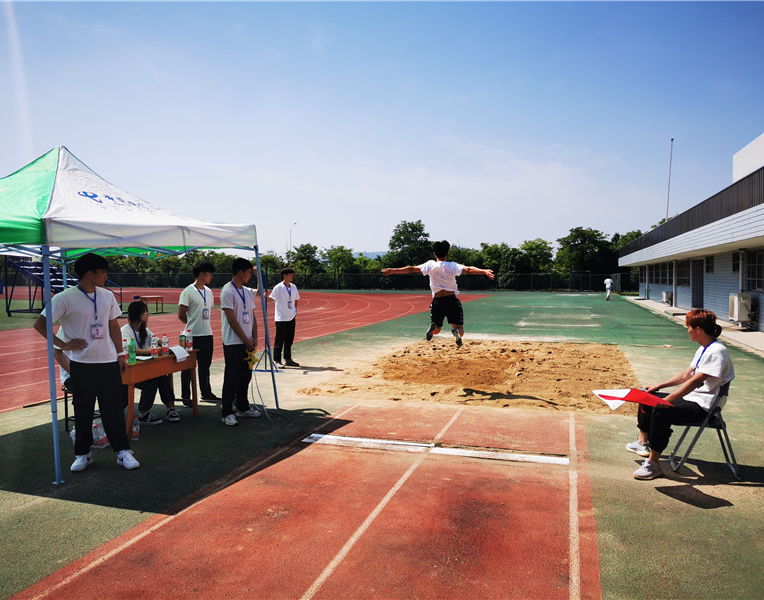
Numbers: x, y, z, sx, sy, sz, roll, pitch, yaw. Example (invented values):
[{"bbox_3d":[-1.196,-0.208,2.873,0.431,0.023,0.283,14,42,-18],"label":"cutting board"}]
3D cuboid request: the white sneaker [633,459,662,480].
[{"bbox_3d":[2.073,1.316,4.838,0.260,0.125,0.100,-1,2,-18],"label":"white sneaker"}]

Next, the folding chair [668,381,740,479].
[{"bbox_3d":[2.619,0.985,5.081,0.480,0.770,0.450,1,2,23],"label":"folding chair"}]

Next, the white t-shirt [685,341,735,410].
[{"bbox_3d":[2.670,0.615,5.080,0.380,0.560,0.490,1,2,21],"label":"white t-shirt"}]

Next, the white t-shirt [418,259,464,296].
[{"bbox_3d":[0.810,-0.286,8.500,0.620,0.510,0.320,0,2,12],"label":"white t-shirt"}]

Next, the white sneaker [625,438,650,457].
[{"bbox_3d":[2.280,1.296,5.468,0.265,0.120,0.100,2,3,36],"label":"white sneaker"}]

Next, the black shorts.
[{"bbox_3d":[0.879,0.150,8.500,0.450,0.450,0.320,0,2,12],"label":"black shorts"}]

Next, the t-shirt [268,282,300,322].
[{"bbox_3d":[-1.687,0.038,10.850,0.510,0.660,0.290,-1,3,-37],"label":"t-shirt"}]

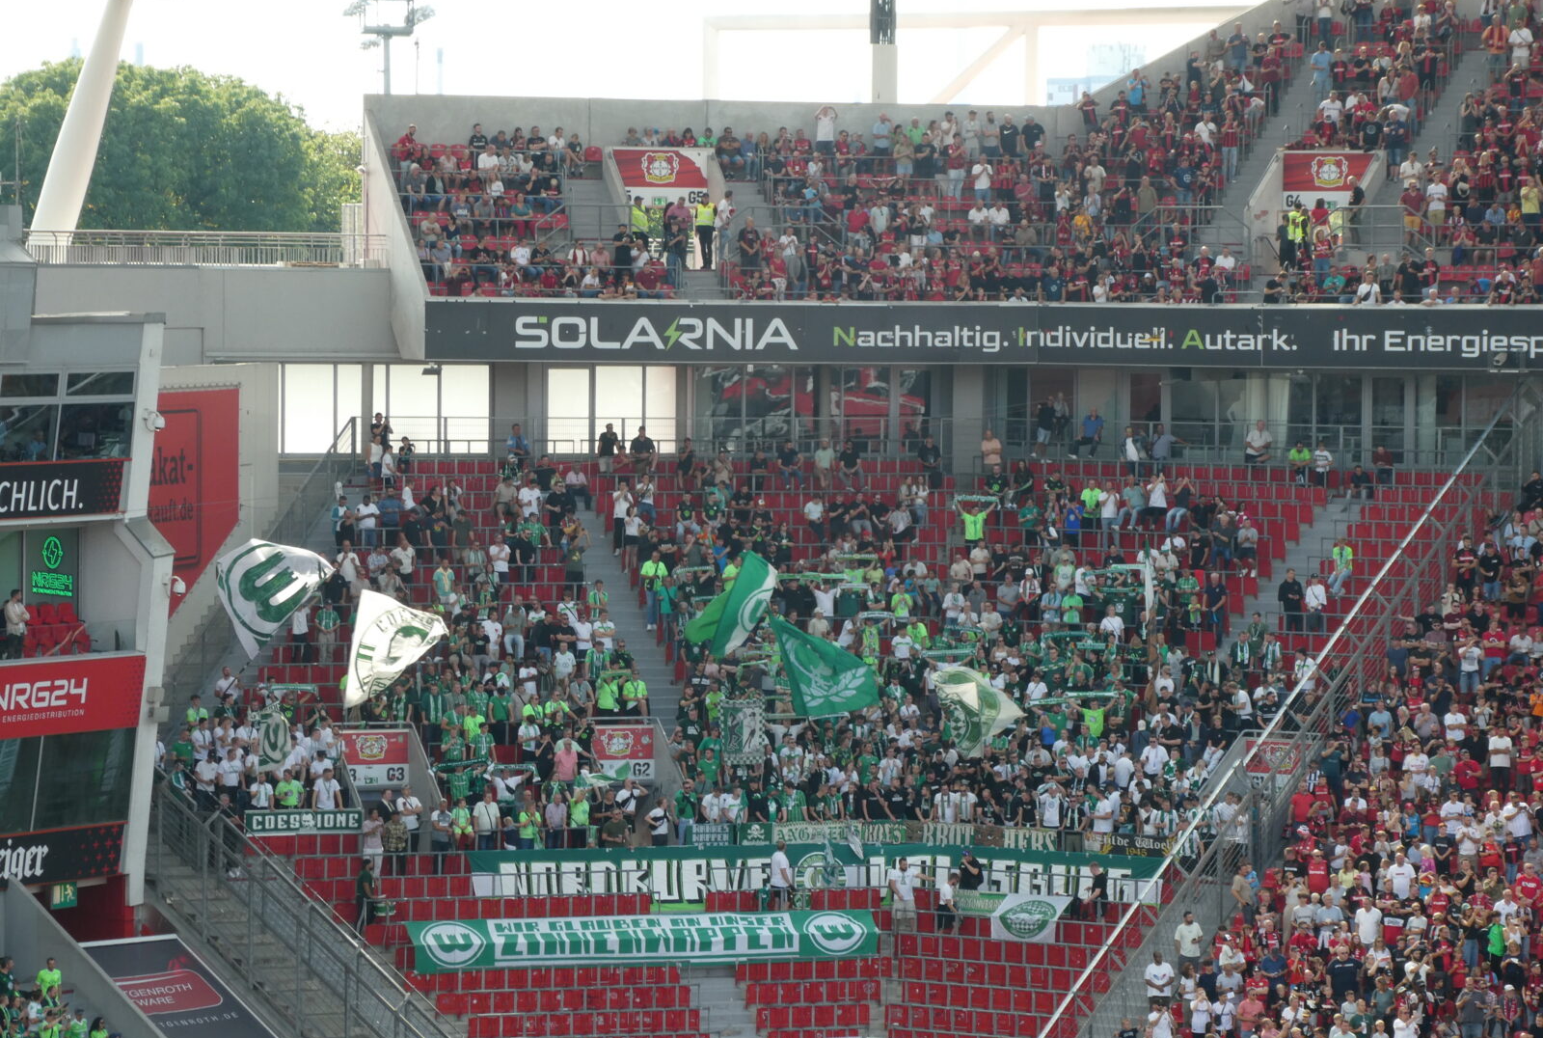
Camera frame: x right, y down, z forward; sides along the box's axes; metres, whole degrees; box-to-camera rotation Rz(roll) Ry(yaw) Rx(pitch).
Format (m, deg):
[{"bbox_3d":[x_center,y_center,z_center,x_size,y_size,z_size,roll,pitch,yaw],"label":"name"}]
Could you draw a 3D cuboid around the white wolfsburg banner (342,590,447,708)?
[{"bbox_3d":[-8.138,2.830,130.200,2.250,2.550,0.600,0,2,-10],"label":"white wolfsburg banner"}]

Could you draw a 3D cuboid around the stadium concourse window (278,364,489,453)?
[{"bbox_3d":[-9.547,-2.713,148.000,5.400,2.300,0.300,0,2,-16],"label":"stadium concourse window"}]

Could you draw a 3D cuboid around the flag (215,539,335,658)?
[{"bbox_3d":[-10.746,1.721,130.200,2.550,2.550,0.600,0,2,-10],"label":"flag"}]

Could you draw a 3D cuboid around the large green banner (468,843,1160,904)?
[{"bbox_3d":[0.912,7.589,128.200,14.600,1.350,3.000,1,2,4],"label":"large green banner"}]

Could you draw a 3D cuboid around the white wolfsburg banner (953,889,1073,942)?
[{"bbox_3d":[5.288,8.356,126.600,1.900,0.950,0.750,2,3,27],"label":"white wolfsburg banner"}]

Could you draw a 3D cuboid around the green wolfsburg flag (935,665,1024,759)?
[{"bbox_3d":[4.574,4.218,131.600,1.950,1.900,0.700,1,2,8],"label":"green wolfsburg flag"}]

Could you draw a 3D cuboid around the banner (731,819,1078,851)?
[{"bbox_3d":[2.891,6.849,130.000,7.200,0.600,1.000,1,2,15],"label":"banner"}]

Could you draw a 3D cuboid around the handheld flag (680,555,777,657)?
[{"bbox_3d":[-0.924,1.928,133.700,2.100,2.400,0.700,0,2,-5],"label":"handheld flag"}]

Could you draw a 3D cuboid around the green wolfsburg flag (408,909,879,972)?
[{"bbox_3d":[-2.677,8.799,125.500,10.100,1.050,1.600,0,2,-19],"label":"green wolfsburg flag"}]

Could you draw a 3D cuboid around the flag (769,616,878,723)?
[{"bbox_3d":[1.197,3.299,132.800,2.400,2.300,0.600,0,2,-5],"label":"flag"}]

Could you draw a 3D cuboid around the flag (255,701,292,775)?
[{"bbox_3d":[-10.643,4.670,128.800,0.820,1.500,0.400,0,2,-10],"label":"flag"}]

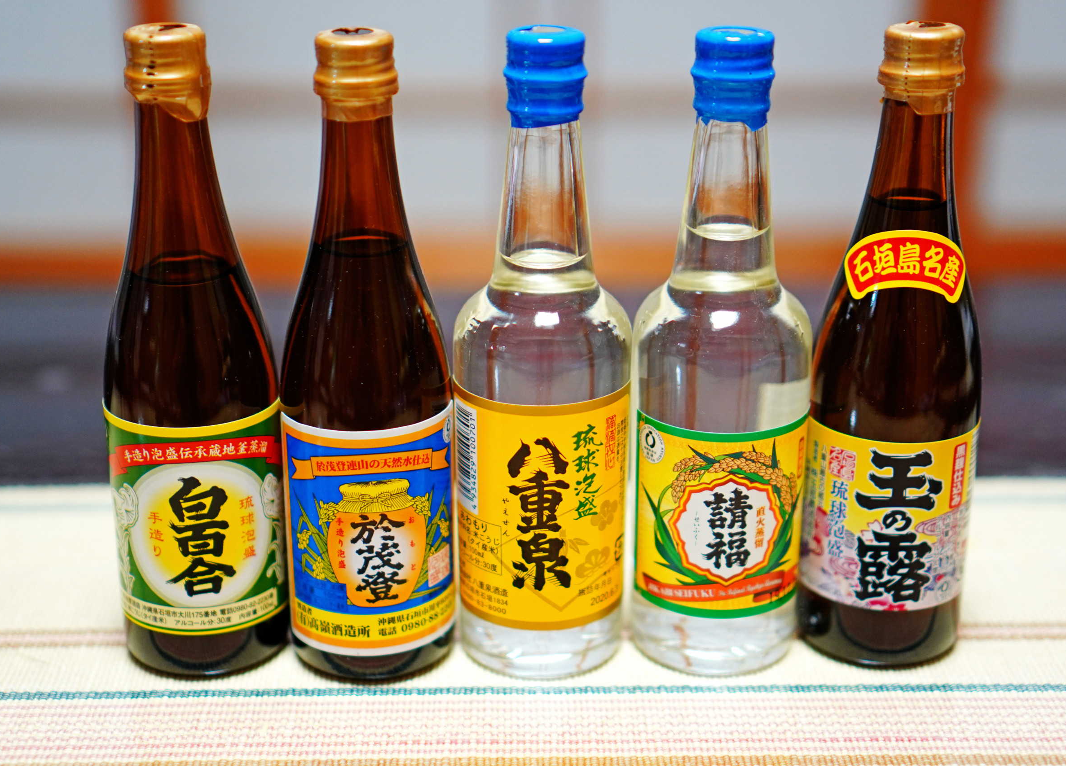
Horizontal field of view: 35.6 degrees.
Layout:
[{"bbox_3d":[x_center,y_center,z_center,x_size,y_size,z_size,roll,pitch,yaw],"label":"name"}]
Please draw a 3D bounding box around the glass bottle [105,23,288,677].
[{"bbox_3d":[-0.089,-0.008,0.429,0.045,0.165,0.045,-4,20,-12],"label":"glass bottle"}]

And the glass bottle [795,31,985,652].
[{"bbox_3d":[0.096,-0.009,0.433,0.044,0.165,0.044,5,20,12],"label":"glass bottle"}]

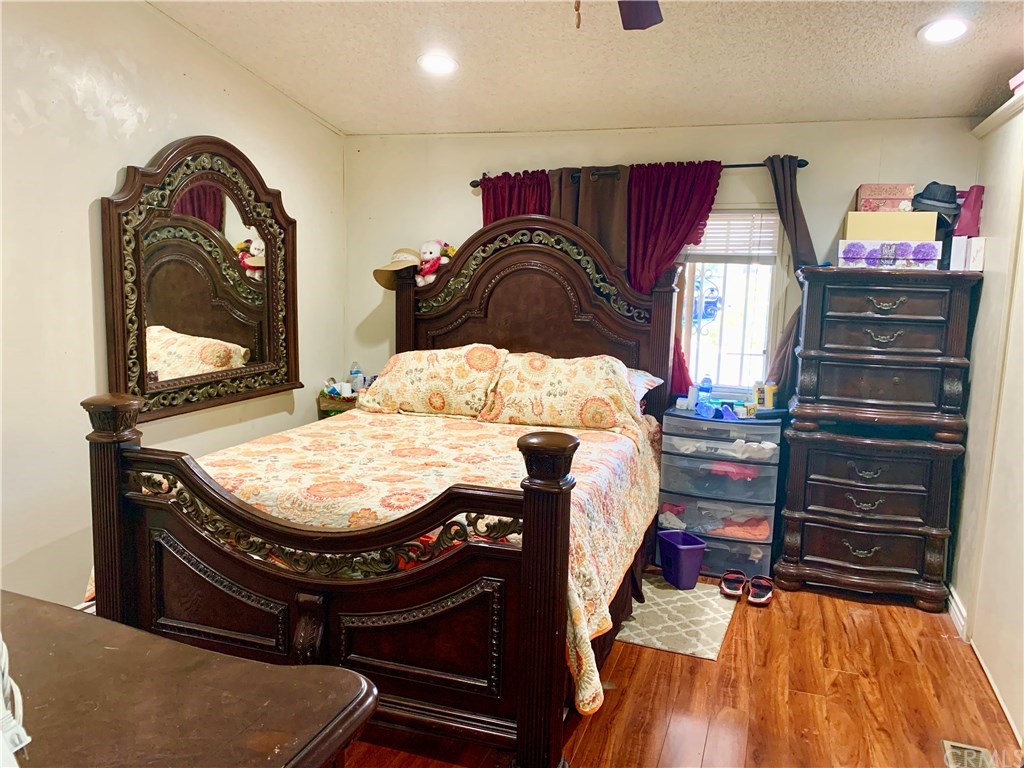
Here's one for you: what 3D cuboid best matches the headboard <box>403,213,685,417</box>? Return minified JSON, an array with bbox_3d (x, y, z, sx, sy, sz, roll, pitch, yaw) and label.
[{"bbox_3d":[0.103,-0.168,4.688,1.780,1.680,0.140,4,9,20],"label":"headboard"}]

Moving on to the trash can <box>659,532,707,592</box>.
[{"bbox_3d":[0.815,0.854,3.719,0.146,0.230,0.212,-1,9,-18],"label":"trash can"}]

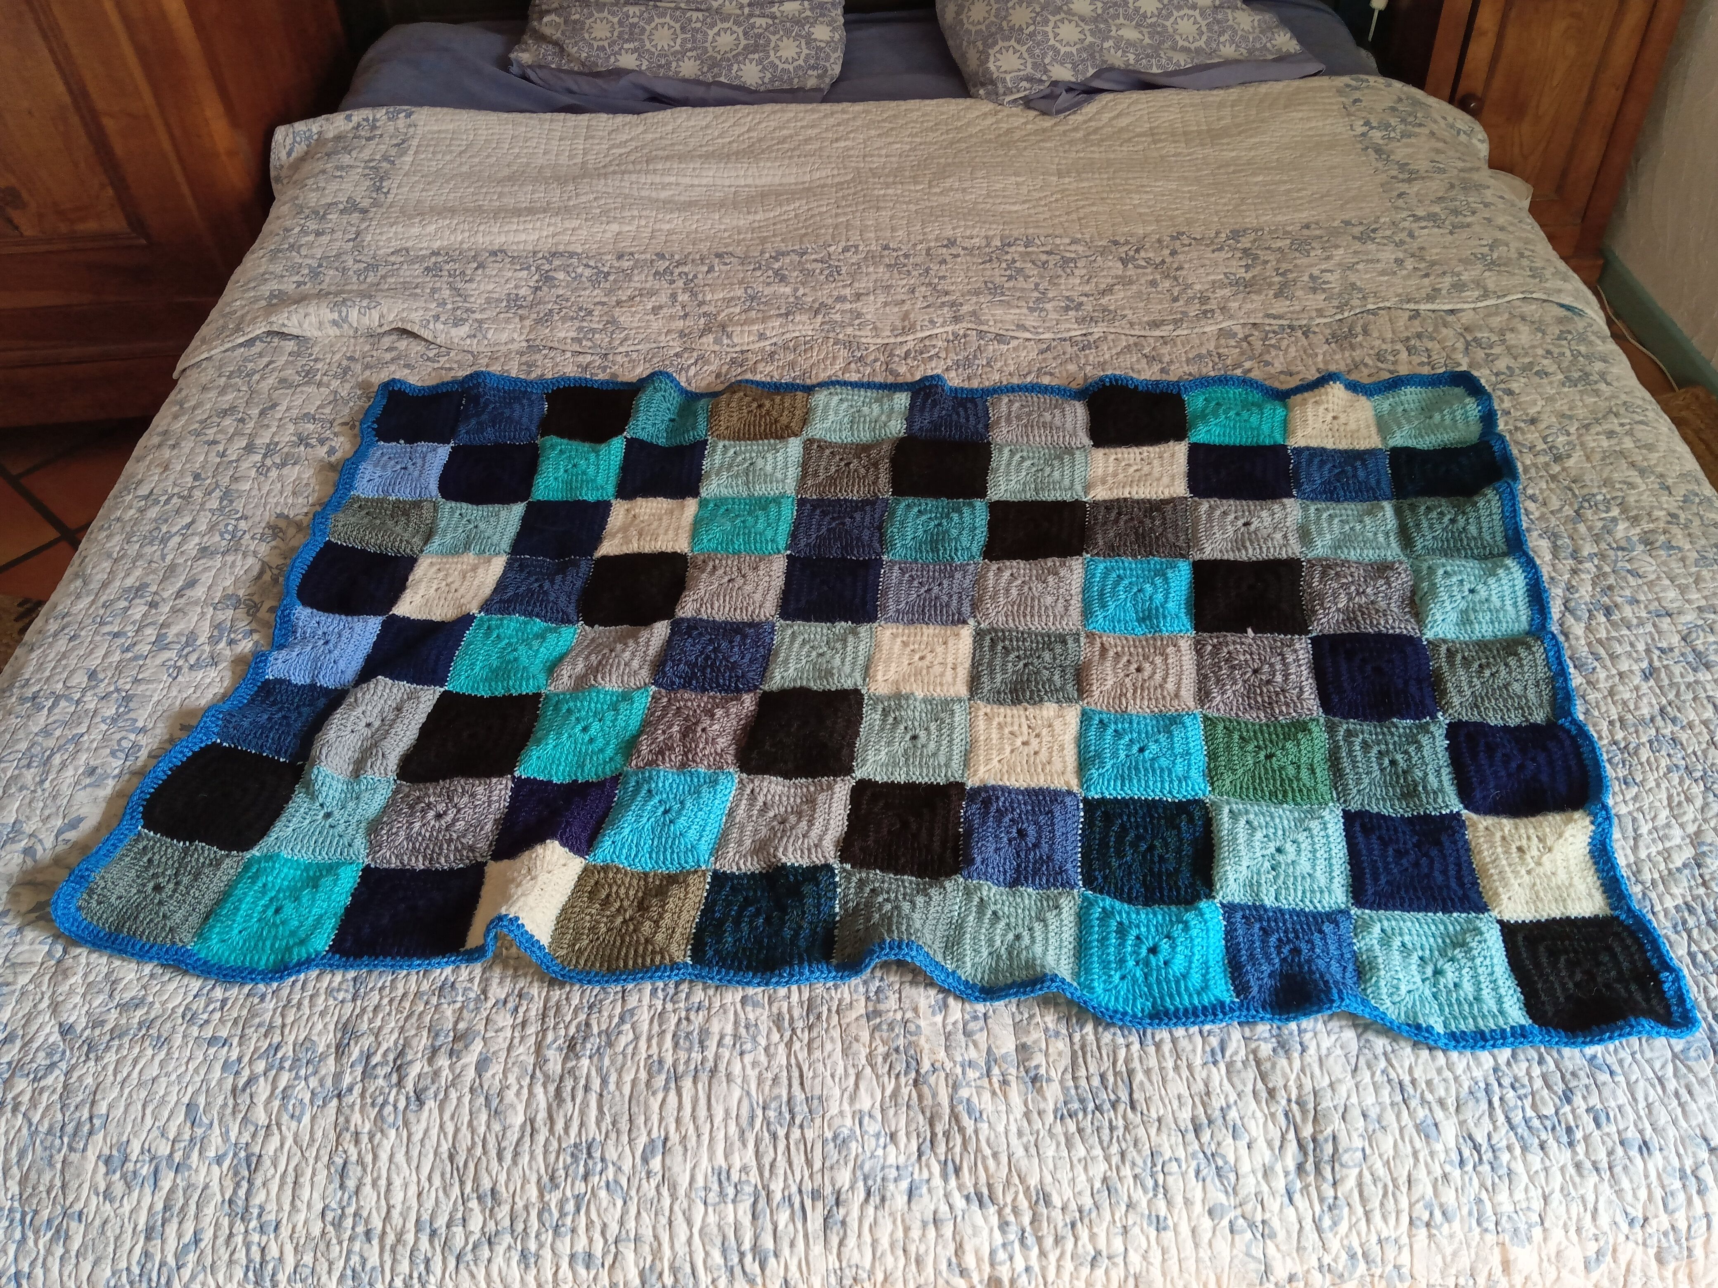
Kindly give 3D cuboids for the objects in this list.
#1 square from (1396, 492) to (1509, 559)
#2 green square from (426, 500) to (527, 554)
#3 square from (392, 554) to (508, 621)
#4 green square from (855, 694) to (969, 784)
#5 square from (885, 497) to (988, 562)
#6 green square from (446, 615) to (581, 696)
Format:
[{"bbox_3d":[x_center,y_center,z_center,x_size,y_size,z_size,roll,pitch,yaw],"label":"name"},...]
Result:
[{"bbox_3d":[0.580,-0.116,1.363,0.099,0.014,0.097,0,43,5],"label":"square"},{"bbox_3d":[-0.395,-0.120,1.430,0.098,0.012,0.092,0,45,6],"label":"green square"},{"bbox_3d":[-0.404,-0.059,1.369,0.095,0.012,0.092,2,45,8],"label":"square"},{"bbox_3d":[0.047,0.081,1.182,0.097,0.012,0.095,3,46,9],"label":"green square"},{"bbox_3d":[0.079,-0.118,1.425,0.100,0.014,0.099,2,44,8],"label":"square"},{"bbox_3d":[-0.321,0.009,1.293,0.100,0.012,0.094,3,46,9],"label":"green square"}]

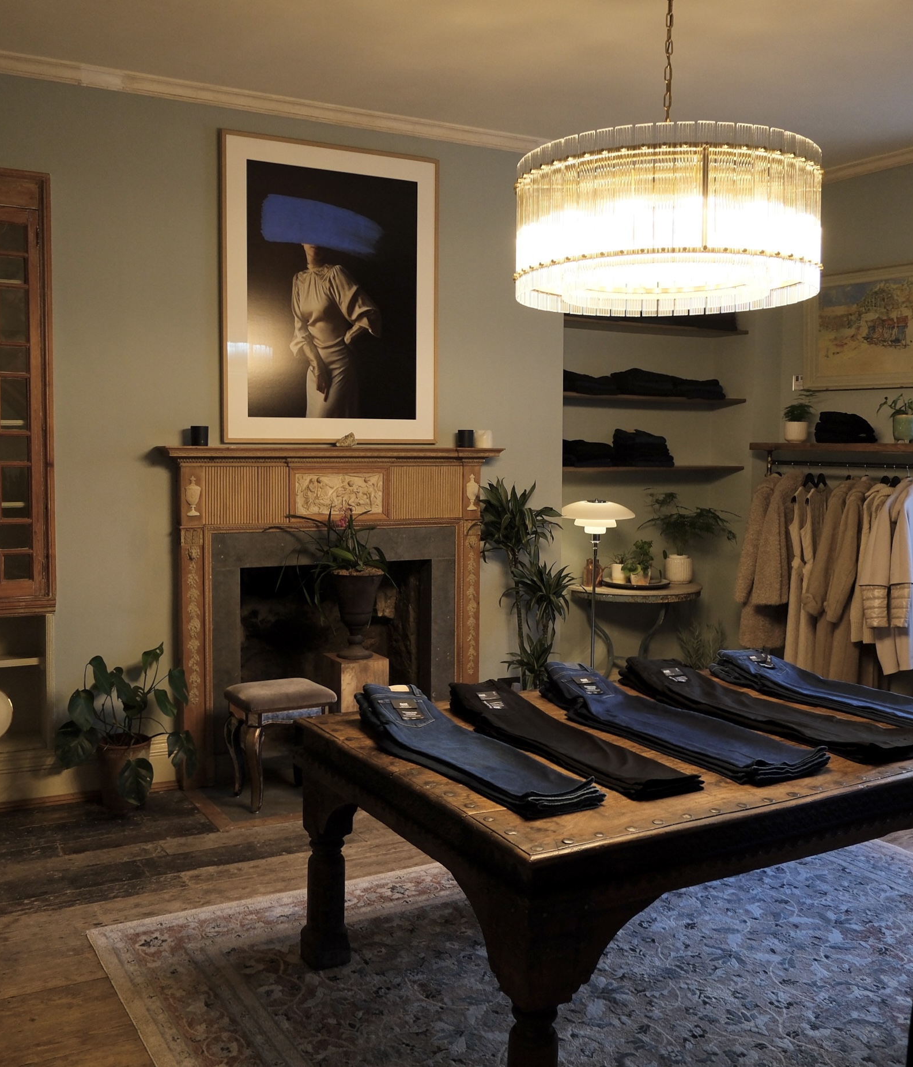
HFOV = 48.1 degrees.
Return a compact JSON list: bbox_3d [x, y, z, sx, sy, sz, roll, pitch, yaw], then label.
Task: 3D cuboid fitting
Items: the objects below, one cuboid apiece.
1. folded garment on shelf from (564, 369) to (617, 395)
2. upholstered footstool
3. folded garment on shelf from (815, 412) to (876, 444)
[{"bbox_3d":[0.674,-0.837,5.671,0.375,0.133,0.276,-2,5,-25],"label":"folded garment on shelf"},{"bbox_3d":[-0.763,0.910,4.457,0.420,0.480,0.330,-2,5,-26],"label":"upholstered footstool"},{"bbox_3d":[2.140,-0.576,5.611,0.237,0.163,0.247,-3,5,-34],"label":"folded garment on shelf"}]

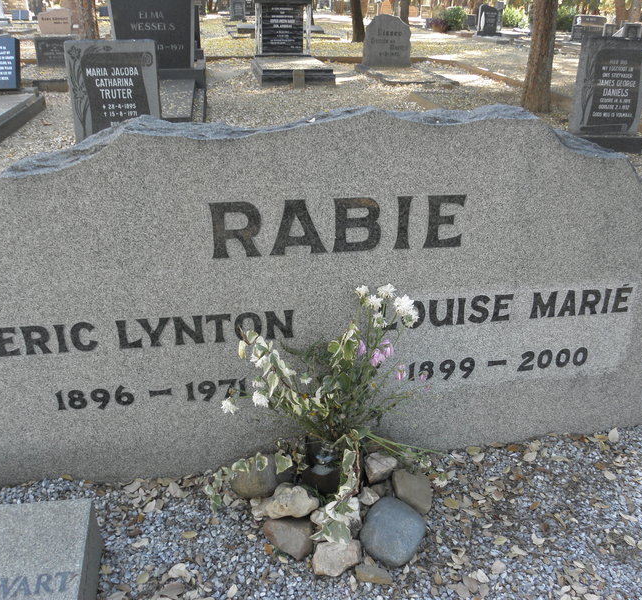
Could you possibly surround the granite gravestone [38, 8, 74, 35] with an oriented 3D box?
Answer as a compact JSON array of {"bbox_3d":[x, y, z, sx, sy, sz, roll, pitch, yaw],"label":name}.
[{"bbox_3d":[-6.298,-6.463,14.200,0.780,0.720,0.160,-3,24,-7],"label":"granite gravestone"}]

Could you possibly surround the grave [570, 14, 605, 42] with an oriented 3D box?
[{"bbox_3d":[7.056,-7.120,15.795,0.878,0.664,0.234,6,28,11],"label":"grave"}]

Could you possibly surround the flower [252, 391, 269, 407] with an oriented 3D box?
[{"bbox_3d":[-0.151,0.246,1.500,0.043,0.036,0.036,0,26,0],"label":"flower"}]

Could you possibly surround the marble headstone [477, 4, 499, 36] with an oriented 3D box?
[{"bbox_3d":[4.987,-8.284,17.828,0.634,0.849,0.234,-4,28,-9],"label":"marble headstone"}]

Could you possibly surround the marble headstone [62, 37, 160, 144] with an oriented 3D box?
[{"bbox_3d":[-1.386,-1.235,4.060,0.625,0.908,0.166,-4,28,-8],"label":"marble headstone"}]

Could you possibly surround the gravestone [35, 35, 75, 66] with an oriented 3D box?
[{"bbox_3d":[-4.374,-4.094,9.900,0.680,0.500,0.160,-4,24,-9],"label":"gravestone"}]

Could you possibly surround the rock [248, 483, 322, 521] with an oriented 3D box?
[{"bbox_3d":[-0.091,0.506,1.510,0.166,0.083,0.102,0,27,0],"label":"rock"}]

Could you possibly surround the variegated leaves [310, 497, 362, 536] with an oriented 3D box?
[{"bbox_3d":[0.033,0.492,1.365,0.115,0.060,0.075,0,26,0],"label":"variegated leaves"}]

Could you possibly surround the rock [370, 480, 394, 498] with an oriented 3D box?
[{"bbox_3d":[0.154,0.484,1.535,0.060,0.042,0.050,-4,26,-9],"label":"rock"}]

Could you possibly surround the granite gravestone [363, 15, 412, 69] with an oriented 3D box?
[{"bbox_3d":[1.134,-4.474,10.400,0.820,0.880,0.160,-2,23,-6],"label":"granite gravestone"}]

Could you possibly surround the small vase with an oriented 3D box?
[{"bbox_3d":[0.001,0.435,1.560,0.103,0.130,0.103,0,26,0],"label":"small vase"}]

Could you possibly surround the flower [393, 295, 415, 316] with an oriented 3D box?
[{"bbox_3d":[0.196,0.013,1.408,0.049,0.049,0.046,0,27,0],"label":"flower"}]

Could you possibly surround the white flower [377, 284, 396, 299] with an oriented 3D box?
[{"bbox_3d":[0.153,-0.019,1.407,0.042,0.034,0.042,0,27,0],"label":"white flower"}]

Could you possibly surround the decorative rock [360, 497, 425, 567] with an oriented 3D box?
[{"bbox_3d":[0.174,0.557,1.456,0.161,0.127,0.171,0,27,0],"label":"decorative rock"}]

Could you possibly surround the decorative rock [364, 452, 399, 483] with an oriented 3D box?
[{"bbox_3d":[0.165,0.458,1.636,0.086,0.068,0.083,0,27,0],"label":"decorative rock"}]

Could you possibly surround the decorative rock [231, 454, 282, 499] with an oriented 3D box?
[{"bbox_3d":[-0.168,0.460,1.565,0.125,0.085,0.105,-4,26,-9],"label":"decorative rock"}]

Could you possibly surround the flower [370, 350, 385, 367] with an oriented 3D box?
[{"bbox_3d":[0.137,0.141,1.457,0.035,0.037,0.034,0,27,0],"label":"flower"}]

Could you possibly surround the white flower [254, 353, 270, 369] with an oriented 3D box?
[{"bbox_3d":[-0.146,0.148,1.470,0.040,0.036,0.034,0,26,0],"label":"white flower"}]

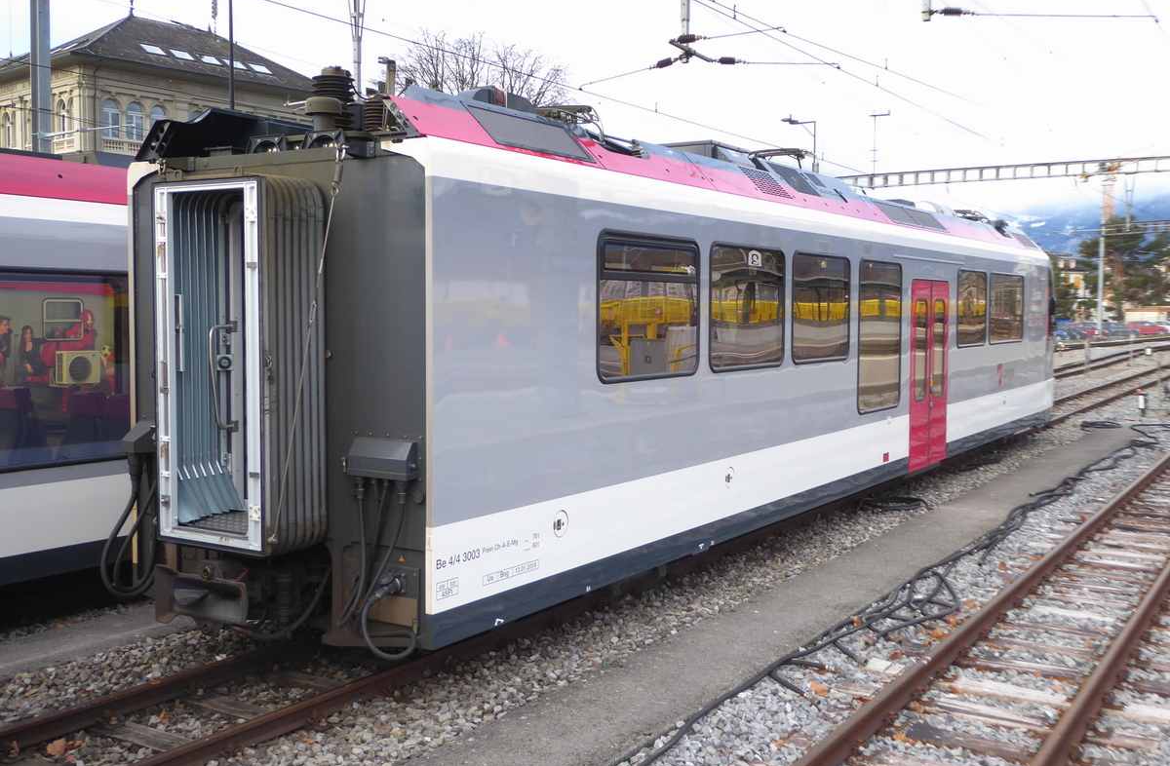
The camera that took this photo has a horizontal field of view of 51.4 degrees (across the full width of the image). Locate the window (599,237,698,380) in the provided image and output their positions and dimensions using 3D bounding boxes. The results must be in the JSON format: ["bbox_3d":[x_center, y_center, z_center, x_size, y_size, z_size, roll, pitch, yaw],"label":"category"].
[{"bbox_3d":[0.502,-0.568,9.271,0.060,1.037,1.601,2,4,32],"label":"window"}]

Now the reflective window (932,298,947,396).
[{"bbox_3d":[4.650,-0.465,15.990,0.060,1.279,0.506,2,4,32],"label":"reflective window"}]

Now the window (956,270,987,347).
[{"bbox_3d":[5.512,-1.052,17.345,0.060,1.053,1.586,2,4,32],"label":"window"}]

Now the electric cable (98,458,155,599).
[{"bbox_3d":[-2.999,0.987,8.158,0.260,0.940,0.330,2,4,32],"label":"electric cable"}]

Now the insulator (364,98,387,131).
[{"bbox_3d":[-1.306,-1.667,7.565,0.145,0.206,0.145,0,4,0],"label":"insulator"}]

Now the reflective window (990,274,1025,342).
[{"bbox_3d":[6.645,-1.163,19.171,0.060,1.062,2.280,2,4,32],"label":"reflective window"}]

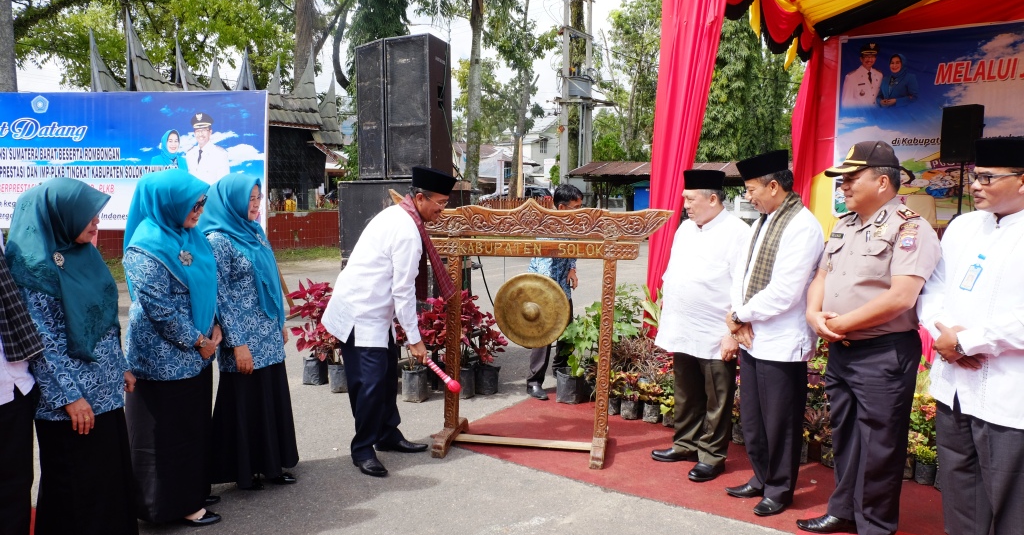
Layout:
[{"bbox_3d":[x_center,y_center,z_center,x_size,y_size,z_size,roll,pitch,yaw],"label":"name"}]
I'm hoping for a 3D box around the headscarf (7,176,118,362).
[{"bbox_3d":[-1.847,0.014,2.816,0.375,0.751,0.426,1,4,19],"label":"headscarf"}]

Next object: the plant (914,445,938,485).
[{"bbox_3d":[2.243,1.053,3.700,0.137,0.200,0.137,4,7,31],"label":"plant"}]

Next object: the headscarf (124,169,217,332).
[{"bbox_3d":[-1.586,-0.089,3.180,0.340,0.730,0.360,2,5,25],"label":"headscarf"}]

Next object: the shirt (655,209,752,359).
[{"bbox_3d":[1.077,0.090,3.820,0.360,0.790,0.500,-3,5,-28],"label":"shirt"}]

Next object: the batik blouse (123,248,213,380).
[{"bbox_3d":[-1.611,0.189,3.220,0.310,0.680,0.440,2,5,25],"label":"batik blouse"}]

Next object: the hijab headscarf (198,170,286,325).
[{"bbox_3d":[-1.451,-0.091,3.674,0.386,0.817,0.406,1,4,19],"label":"hijab headscarf"}]

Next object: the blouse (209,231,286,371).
[{"bbox_3d":[-1.446,0.167,3.690,0.335,0.817,0.467,1,4,19],"label":"blouse"}]

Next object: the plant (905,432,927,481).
[{"bbox_3d":[2.184,1.035,3.780,0.180,0.260,0.180,-3,6,-32],"label":"plant"}]

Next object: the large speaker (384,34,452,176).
[{"bbox_3d":[-0.801,-1.353,5.900,0.430,1.161,0.420,3,6,22],"label":"large speaker"}]

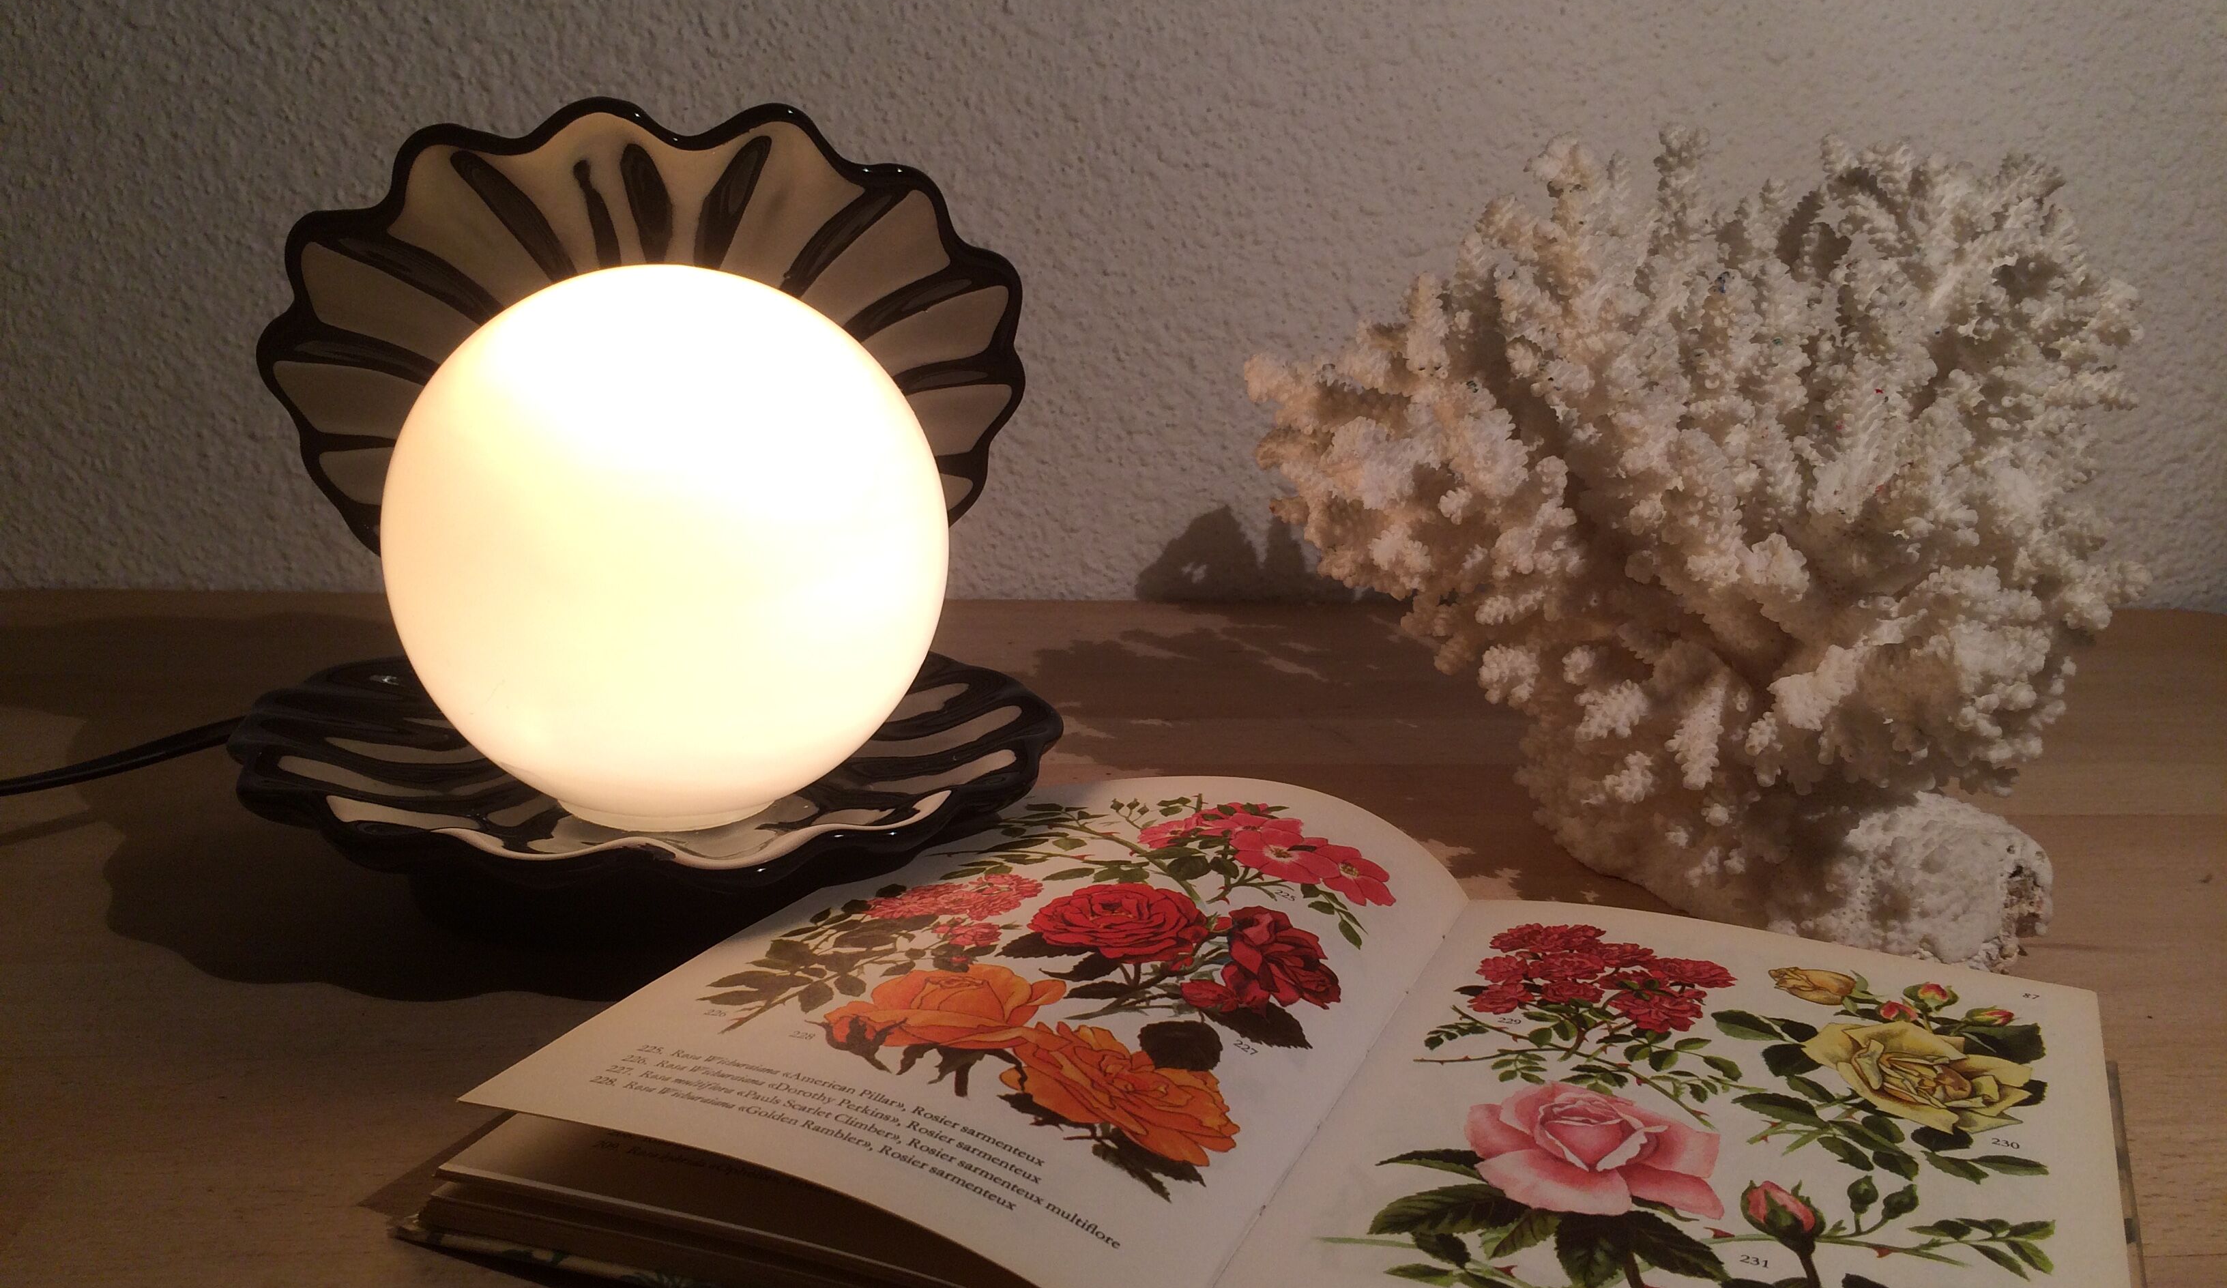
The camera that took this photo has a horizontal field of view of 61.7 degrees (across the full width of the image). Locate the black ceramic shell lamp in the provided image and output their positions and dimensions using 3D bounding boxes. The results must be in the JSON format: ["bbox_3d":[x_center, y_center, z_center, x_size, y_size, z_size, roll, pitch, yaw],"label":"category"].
[{"bbox_3d":[-0.116,-0.035,0.455,0.210,0.186,0.170,-2,17,-15],"label":"black ceramic shell lamp"}]

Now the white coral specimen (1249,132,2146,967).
[{"bbox_3d":[0.149,-0.031,0.472,0.224,0.190,0.160,4,17,6],"label":"white coral specimen"}]

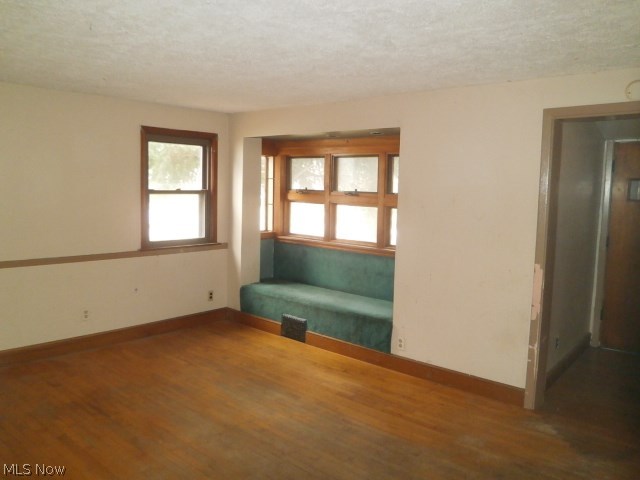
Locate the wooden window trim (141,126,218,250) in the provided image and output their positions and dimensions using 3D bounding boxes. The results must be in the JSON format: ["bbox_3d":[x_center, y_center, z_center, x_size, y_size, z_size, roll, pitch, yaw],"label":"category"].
[{"bbox_3d":[-1.486,-0.543,5.135,0.116,1.224,0.931,6,8,40],"label":"wooden window trim"}]

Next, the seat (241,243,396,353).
[{"bbox_3d":[0.065,0.530,5.103,2.100,0.790,0.659,6,8,40],"label":"seat"}]

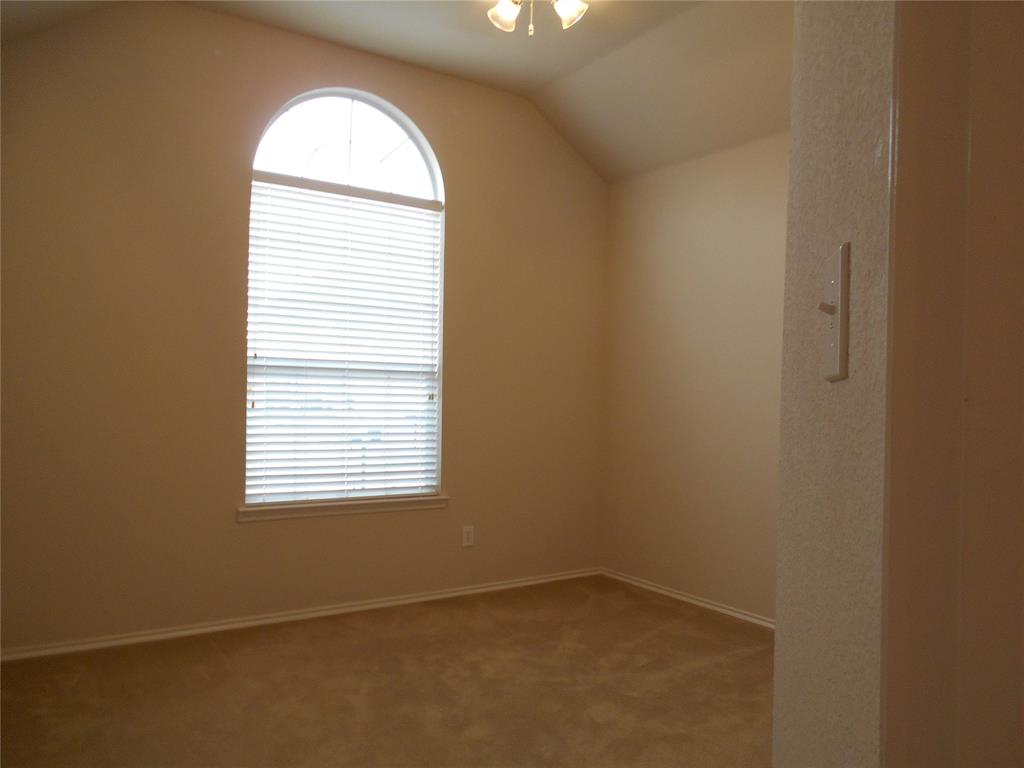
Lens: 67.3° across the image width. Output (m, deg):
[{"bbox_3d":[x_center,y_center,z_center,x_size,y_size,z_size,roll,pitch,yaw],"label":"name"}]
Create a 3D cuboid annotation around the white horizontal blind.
[{"bbox_3d":[-0.833,-0.209,3.905,1.012,1.582,0.065,2,-1,-34],"label":"white horizontal blind"}]

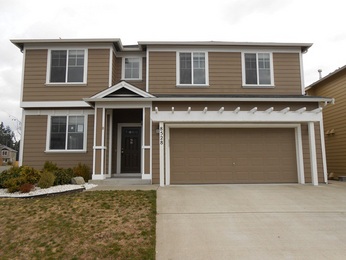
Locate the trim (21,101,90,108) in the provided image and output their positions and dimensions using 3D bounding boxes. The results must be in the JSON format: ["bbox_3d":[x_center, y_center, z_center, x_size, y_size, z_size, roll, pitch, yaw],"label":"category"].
[{"bbox_3d":[-4.850,-1.053,10.885,2.990,0.225,0.100,0,-6,-2],"label":"trim"}]

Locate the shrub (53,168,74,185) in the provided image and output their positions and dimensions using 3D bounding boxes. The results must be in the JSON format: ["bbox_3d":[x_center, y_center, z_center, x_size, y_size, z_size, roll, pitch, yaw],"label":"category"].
[{"bbox_3d":[-4.066,1.735,9.757,0.778,0.583,0.750,0,-6,-2],"label":"shrub"}]

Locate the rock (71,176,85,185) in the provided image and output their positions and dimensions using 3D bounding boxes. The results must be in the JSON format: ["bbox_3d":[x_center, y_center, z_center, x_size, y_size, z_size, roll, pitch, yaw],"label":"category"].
[{"bbox_3d":[-3.501,1.870,9.592,0.468,0.273,0.380,0,-6,-2],"label":"rock"}]

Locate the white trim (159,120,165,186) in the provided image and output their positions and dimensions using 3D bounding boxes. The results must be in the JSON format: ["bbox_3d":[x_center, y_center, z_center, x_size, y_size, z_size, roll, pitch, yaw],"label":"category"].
[{"bbox_3d":[-0.375,0.848,9.287,0.150,2.280,0.150,0,-6,-2],"label":"white trim"}]

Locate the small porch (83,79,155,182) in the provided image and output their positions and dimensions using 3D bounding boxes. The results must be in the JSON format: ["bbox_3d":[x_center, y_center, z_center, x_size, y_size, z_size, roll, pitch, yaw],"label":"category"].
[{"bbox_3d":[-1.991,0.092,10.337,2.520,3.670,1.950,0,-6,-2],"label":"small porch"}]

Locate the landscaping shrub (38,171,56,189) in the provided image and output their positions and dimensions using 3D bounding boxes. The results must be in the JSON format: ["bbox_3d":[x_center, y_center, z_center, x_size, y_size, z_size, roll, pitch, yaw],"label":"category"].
[{"bbox_3d":[-4.277,1.691,8.949,0.598,0.560,0.600,0,-6,-2],"label":"landscaping shrub"}]

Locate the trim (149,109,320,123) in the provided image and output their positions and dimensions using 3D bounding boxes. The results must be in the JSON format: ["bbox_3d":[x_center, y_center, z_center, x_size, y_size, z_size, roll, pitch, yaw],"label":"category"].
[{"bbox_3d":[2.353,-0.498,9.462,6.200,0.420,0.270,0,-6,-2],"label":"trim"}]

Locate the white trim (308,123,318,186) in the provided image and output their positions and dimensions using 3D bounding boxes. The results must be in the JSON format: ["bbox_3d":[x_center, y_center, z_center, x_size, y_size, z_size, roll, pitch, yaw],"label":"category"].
[{"bbox_3d":[5.074,0.841,9.436,0.150,2.300,0.150,0,-6,-2],"label":"white trim"}]

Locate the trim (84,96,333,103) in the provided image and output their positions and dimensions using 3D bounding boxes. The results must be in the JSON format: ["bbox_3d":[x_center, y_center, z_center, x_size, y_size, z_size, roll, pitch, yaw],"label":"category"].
[{"bbox_3d":[1.384,-1.107,9.503,9.170,0.145,0.150,0,-6,-2],"label":"trim"}]

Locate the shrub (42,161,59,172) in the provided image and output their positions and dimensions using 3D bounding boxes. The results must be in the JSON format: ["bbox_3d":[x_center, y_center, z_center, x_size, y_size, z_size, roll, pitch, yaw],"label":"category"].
[{"bbox_3d":[-4.751,1.636,10.195,0.606,0.842,0.650,0,-6,-2],"label":"shrub"}]

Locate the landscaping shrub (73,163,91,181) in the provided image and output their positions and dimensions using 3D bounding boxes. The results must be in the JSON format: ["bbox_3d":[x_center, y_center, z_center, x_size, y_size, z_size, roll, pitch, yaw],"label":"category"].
[{"bbox_3d":[-3.551,1.671,10.185,0.683,0.756,0.680,0,-6,-2],"label":"landscaping shrub"}]

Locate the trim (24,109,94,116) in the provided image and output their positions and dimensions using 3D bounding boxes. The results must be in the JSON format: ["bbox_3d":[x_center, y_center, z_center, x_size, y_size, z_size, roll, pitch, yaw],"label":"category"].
[{"bbox_3d":[-4.784,-0.751,10.986,2.938,0.240,0.080,0,-6,-2],"label":"trim"}]

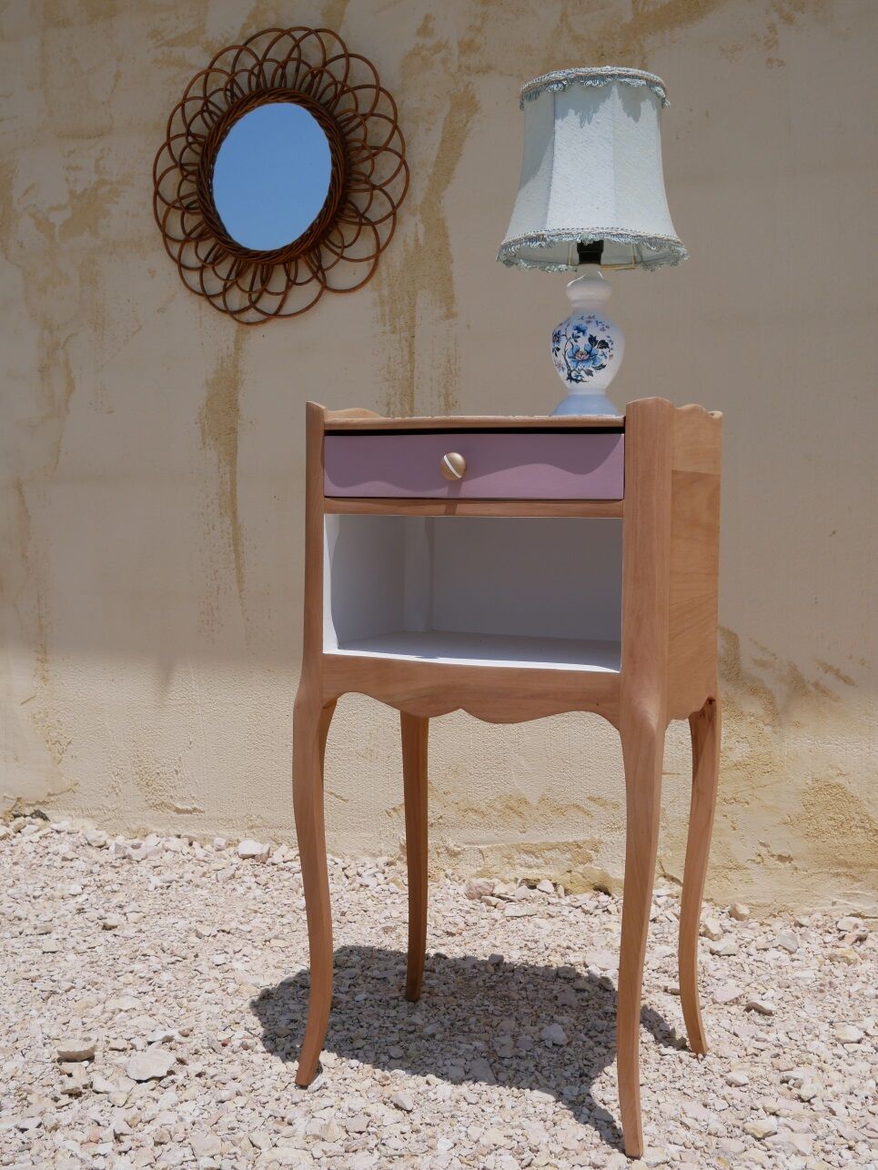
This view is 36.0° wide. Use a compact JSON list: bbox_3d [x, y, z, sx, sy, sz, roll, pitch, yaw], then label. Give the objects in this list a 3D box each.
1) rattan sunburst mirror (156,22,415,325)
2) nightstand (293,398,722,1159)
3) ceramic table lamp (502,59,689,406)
[{"bbox_3d":[-0.279,-0.684,2.262,0.472,0.472,0.050,2,4,24],"label":"rattan sunburst mirror"},{"bbox_3d":[0.077,0.171,1.448,0.402,0.723,0.304,2,4,23],"label":"nightstand"},{"bbox_3d":[0.155,-0.336,1.391,0.201,0.343,0.201,2,4,23],"label":"ceramic table lamp"}]

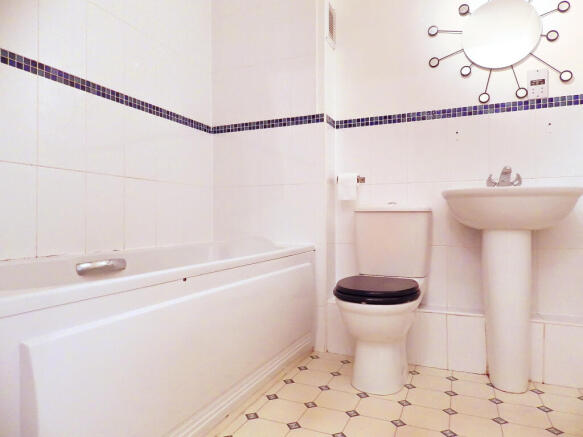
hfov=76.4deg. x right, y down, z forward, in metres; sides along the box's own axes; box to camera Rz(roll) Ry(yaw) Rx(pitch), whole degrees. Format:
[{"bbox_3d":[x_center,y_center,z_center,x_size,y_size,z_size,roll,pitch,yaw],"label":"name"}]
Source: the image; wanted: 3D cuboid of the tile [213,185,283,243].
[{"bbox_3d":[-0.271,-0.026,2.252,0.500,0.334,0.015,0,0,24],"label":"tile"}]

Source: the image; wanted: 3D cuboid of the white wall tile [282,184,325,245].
[{"bbox_3d":[0.074,-0.025,2.096,0.240,0.334,0.015,0,0,24],"label":"white wall tile"}]

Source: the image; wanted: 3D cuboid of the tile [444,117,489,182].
[{"bbox_3d":[0.907,-0.360,1.920,0.200,0.334,0.015,0,0,24],"label":"tile"}]

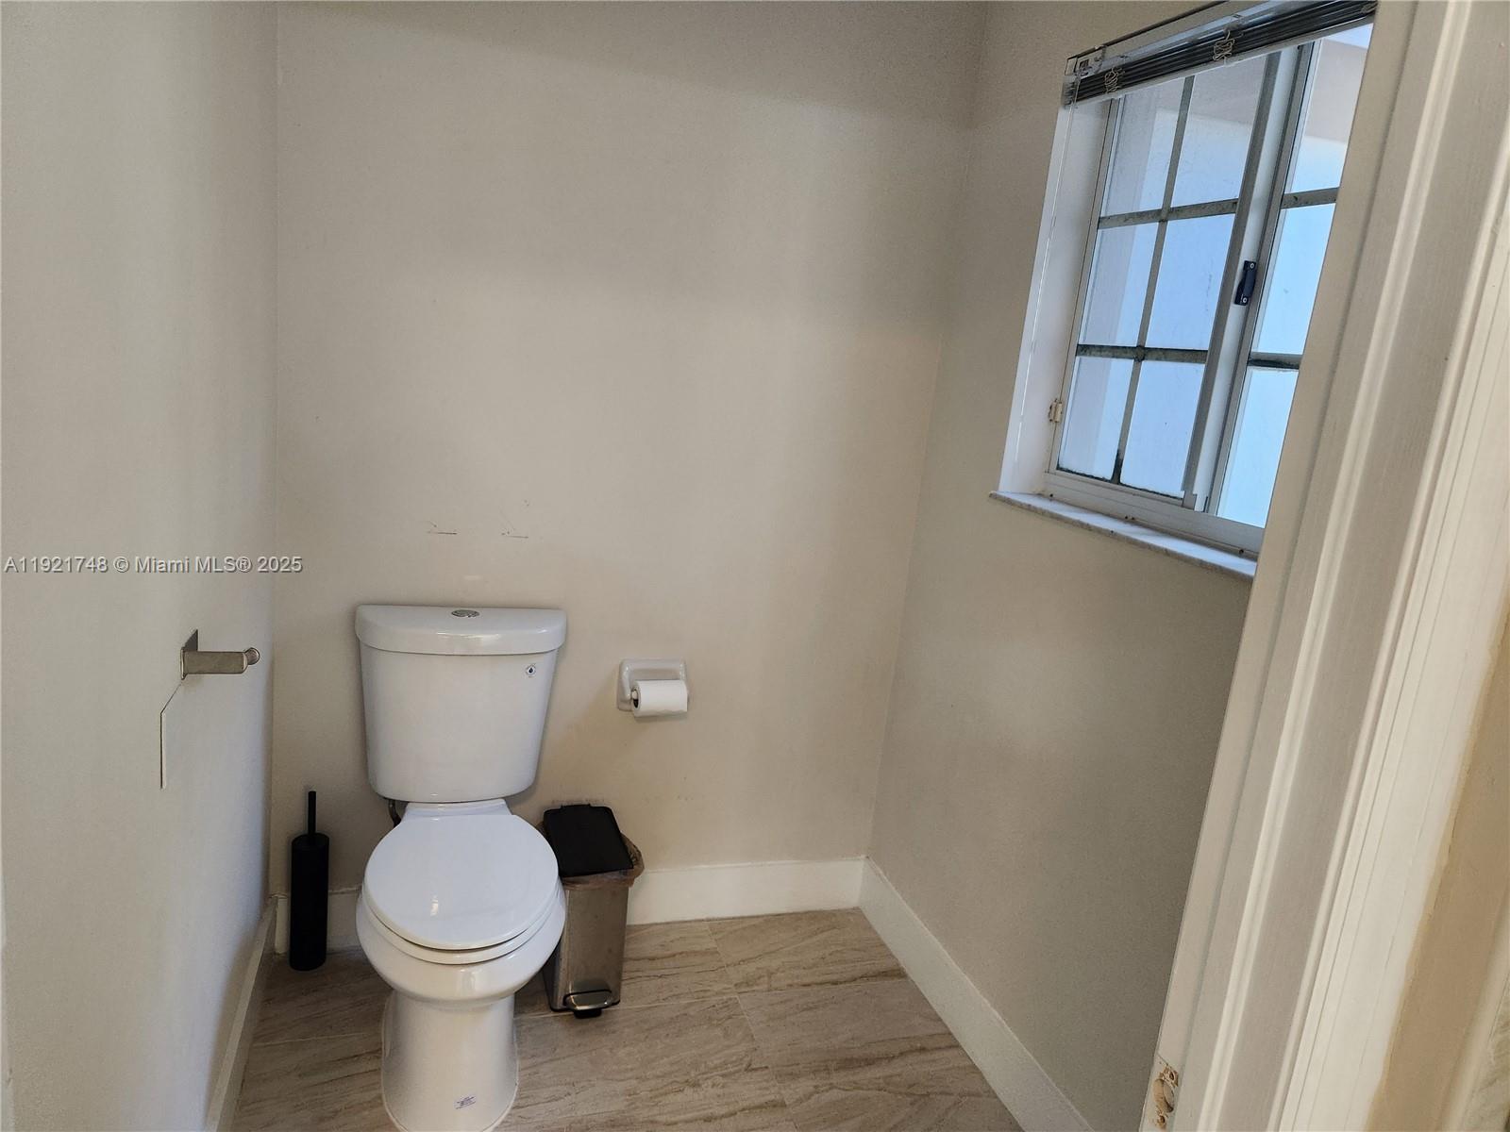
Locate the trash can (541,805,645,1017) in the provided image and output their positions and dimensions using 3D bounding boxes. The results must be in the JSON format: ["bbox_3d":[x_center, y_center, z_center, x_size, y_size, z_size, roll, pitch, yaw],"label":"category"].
[{"bbox_3d":[-0.366,0.733,2.165,0.161,0.332,0.302,1,13,-22],"label":"trash can"}]

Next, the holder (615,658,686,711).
[{"bbox_3d":[-0.226,0.280,2.248,0.152,0.122,0.090,2,12,-18],"label":"holder"}]

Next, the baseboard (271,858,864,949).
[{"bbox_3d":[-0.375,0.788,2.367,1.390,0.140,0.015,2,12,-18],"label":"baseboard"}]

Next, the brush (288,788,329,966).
[{"bbox_3d":[-0.933,0.654,2.102,0.072,0.392,0.072,2,12,-18],"label":"brush"}]

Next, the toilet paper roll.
[{"bbox_3d":[-0.209,0.291,2.220,0.106,0.082,0.082,2,12,-18],"label":"toilet paper roll"}]

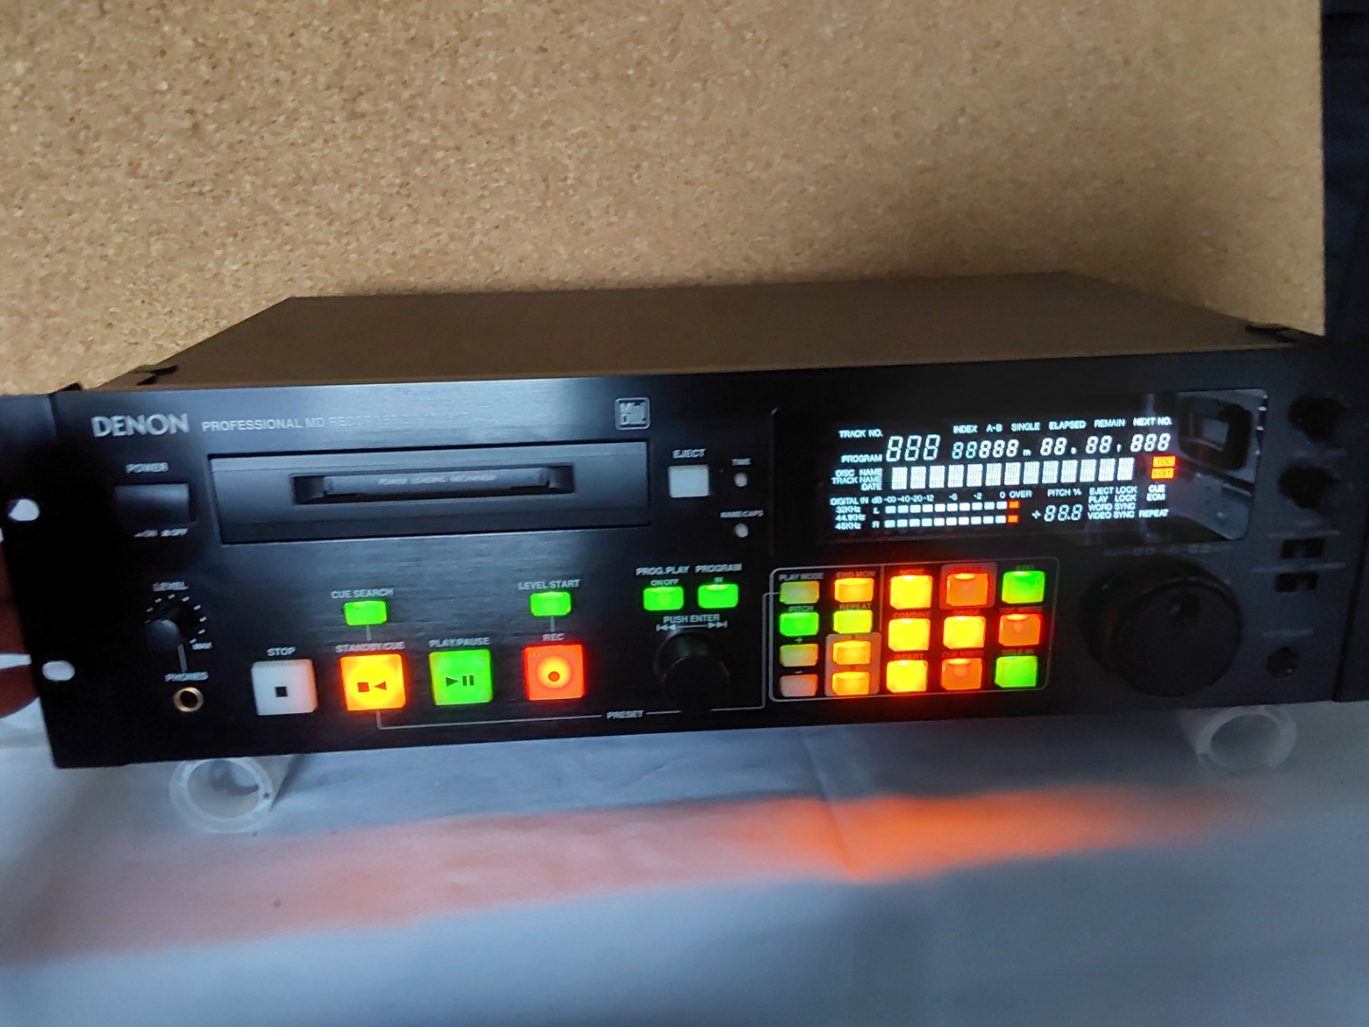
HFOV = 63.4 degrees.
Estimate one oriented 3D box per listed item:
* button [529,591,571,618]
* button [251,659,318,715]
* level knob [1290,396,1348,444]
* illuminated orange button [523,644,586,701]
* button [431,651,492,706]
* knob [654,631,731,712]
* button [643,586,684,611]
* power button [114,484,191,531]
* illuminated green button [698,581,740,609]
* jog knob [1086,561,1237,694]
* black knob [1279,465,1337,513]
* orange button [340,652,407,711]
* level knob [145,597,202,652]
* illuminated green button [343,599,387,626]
[{"bbox_3d":[-0.046,0.031,0.380,0.014,0.007,0.004,-2,19,-3],"label":"button"},{"bbox_3d":[-0.137,0.060,0.380,0.019,0.018,0.004,-2,18,-3],"label":"button"},{"bbox_3d":[0.216,-0.030,0.368,0.013,0.013,0.011,-2,18,-3],"label":"level knob"},{"bbox_3d":[-0.046,0.056,0.388,0.021,0.019,0.005,-2,19,-3],"label":"illuminated orange button"},{"bbox_3d":[-0.077,0.057,0.382,0.019,0.019,0.004,-2,18,-3],"label":"button"},{"bbox_3d":[0.003,0.056,0.385,0.026,0.026,0.017,-2,19,-3],"label":"knob"},{"bbox_3d":[-0.007,0.030,0.382,0.014,0.007,0.004,-2,19,-3],"label":"button"},{"bbox_3d":[-0.173,-0.002,0.361,0.021,0.013,0.005,-2,19,-3],"label":"power button"},{"bbox_3d":[0.012,0.028,0.379,0.014,0.007,0.003,-2,18,-3],"label":"illuminated green button"},{"bbox_3d":[0.169,0.041,0.387,0.047,0.047,0.014,-2,18,-3],"label":"jog knob"},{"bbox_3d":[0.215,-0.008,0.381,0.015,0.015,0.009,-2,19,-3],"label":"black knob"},{"bbox_3d":[-0.107,0.058,0.381,0.019,0.018,0.004,-2,18,-3],"label":"orange button"},{"bbox_3d":[-0.171,0.038,0.367,0.013,0.013,0.011,-2,18,-3],"label":"level knob"},{"bbox_3d":[-0.109,0.034,0.377,0.014,0.007,0.004,-2,19,-3],"label":"illuminated green button"}]

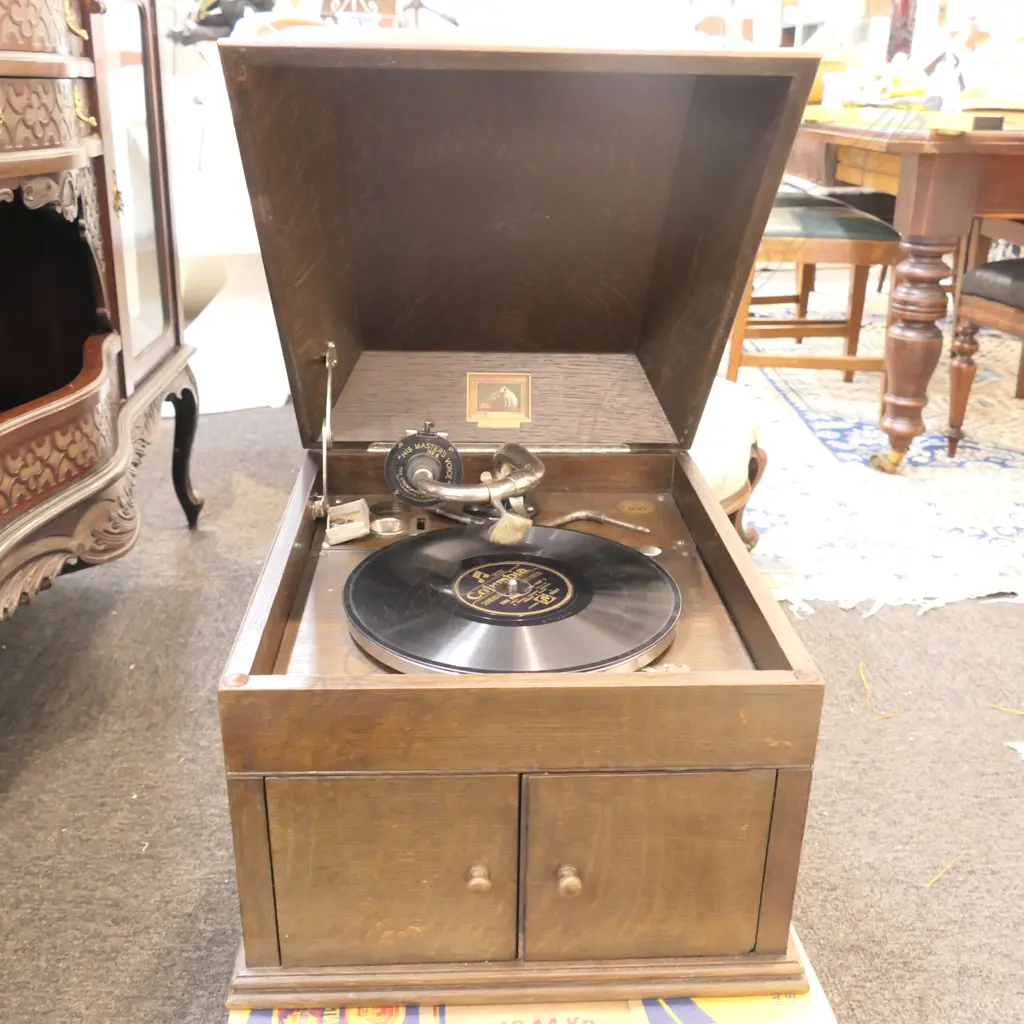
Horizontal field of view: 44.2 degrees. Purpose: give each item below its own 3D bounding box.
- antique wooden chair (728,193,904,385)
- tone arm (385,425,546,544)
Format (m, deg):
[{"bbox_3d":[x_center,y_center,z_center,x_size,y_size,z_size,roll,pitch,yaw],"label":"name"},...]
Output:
[{"bbox_3d":[0.742,-0.701,3.187,0.490,0.900,0.460,1,22,0],"label":"antique wooden chair"},{"bbox_3d":[-0.040,-0.032,1.089,0.135,0.120,0.165,3,22,5],"label":"tone arm"}]

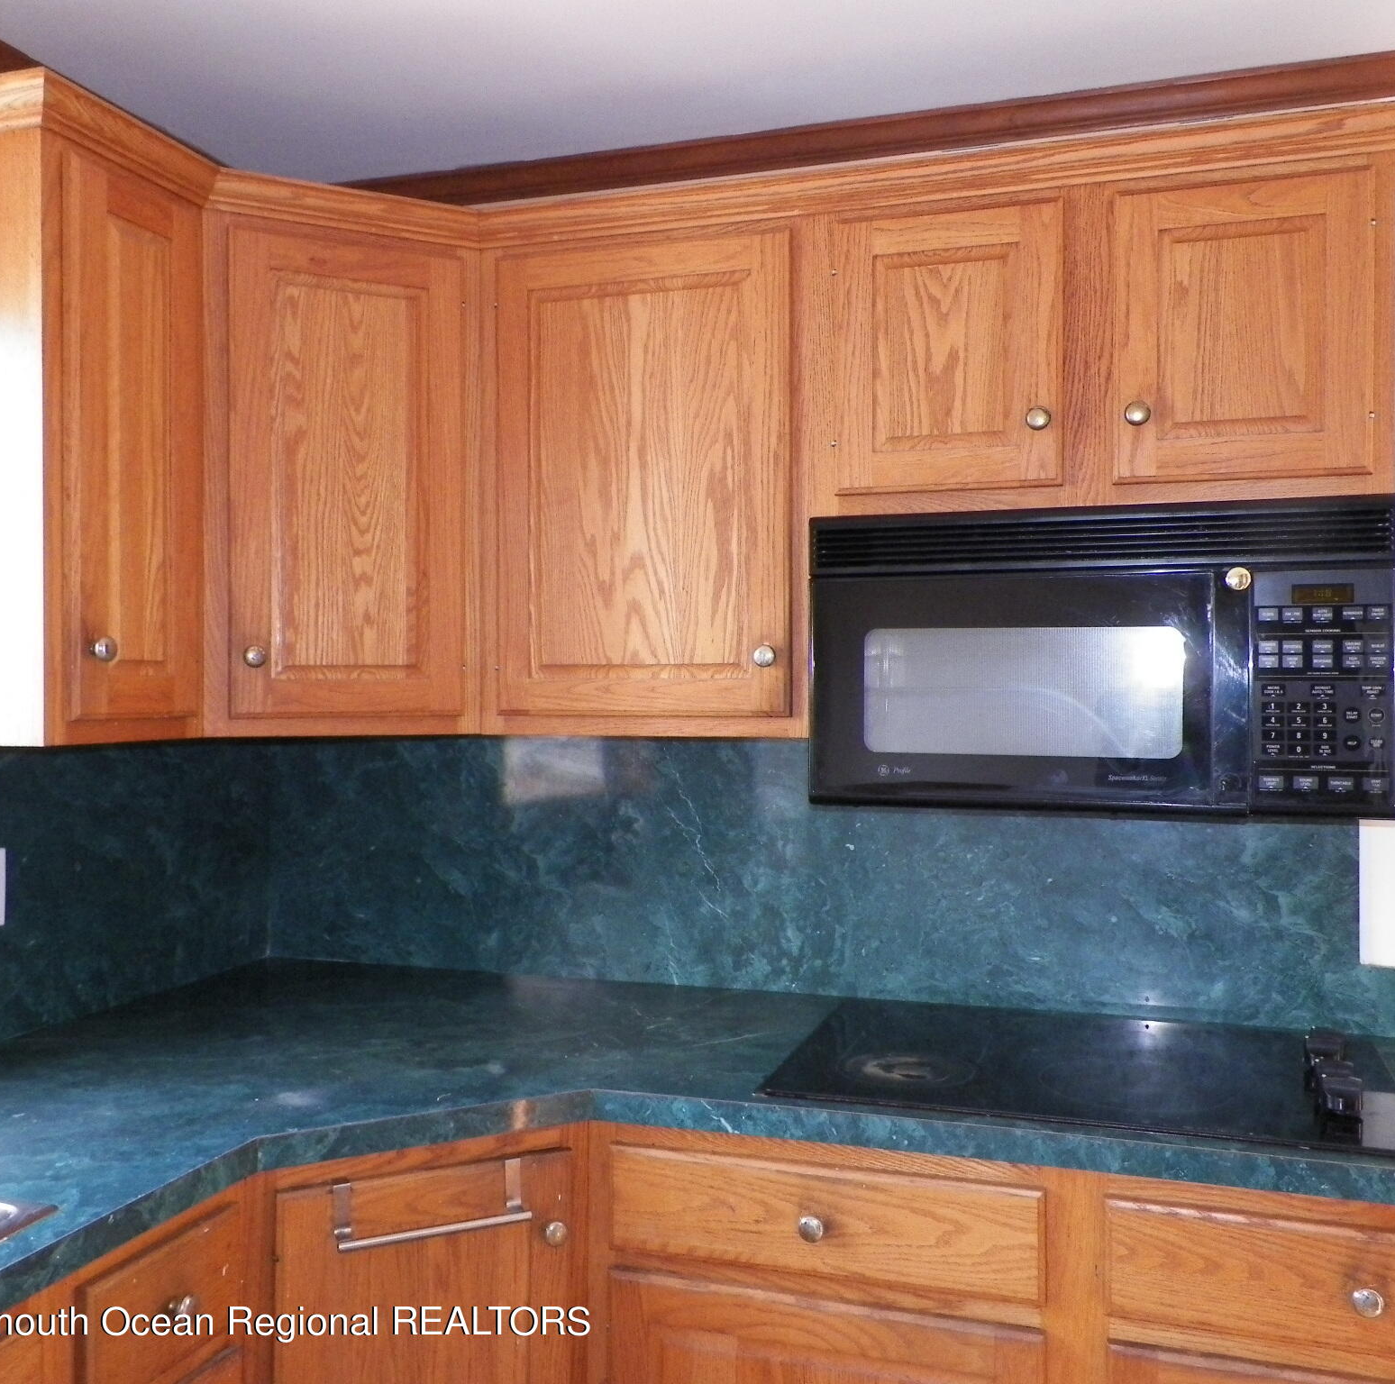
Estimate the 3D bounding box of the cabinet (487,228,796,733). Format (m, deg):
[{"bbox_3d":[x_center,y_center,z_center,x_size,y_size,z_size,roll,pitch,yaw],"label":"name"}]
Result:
[{"bbox_3d":[-0.050,-0.320,2.184,0.528,0.773,0.335,0,0,18],"label":"cabinet"}]

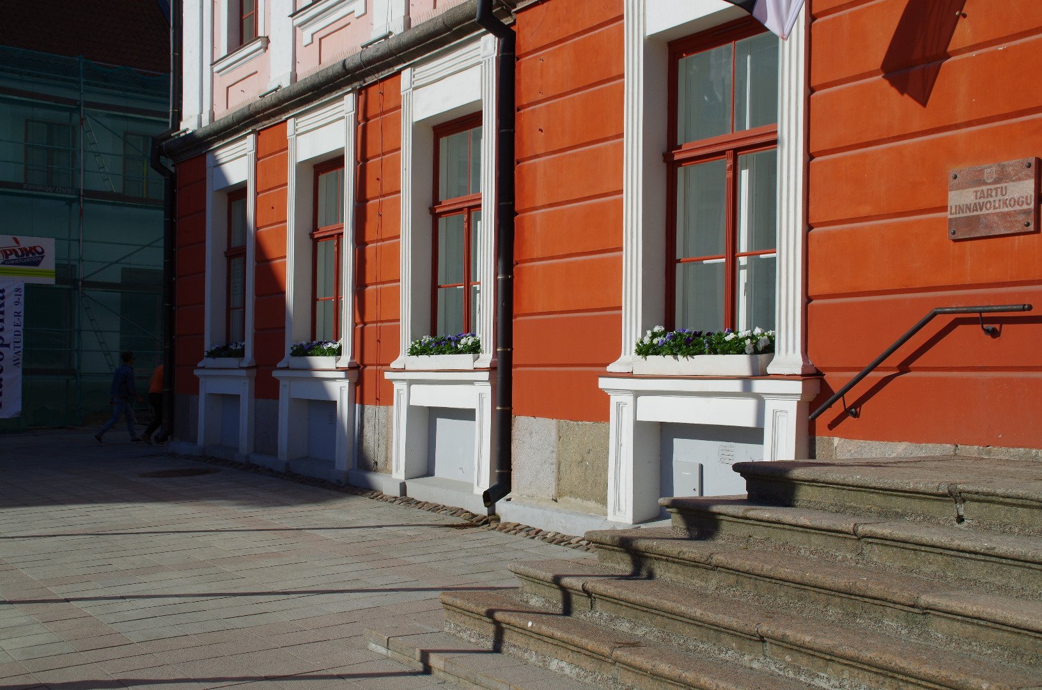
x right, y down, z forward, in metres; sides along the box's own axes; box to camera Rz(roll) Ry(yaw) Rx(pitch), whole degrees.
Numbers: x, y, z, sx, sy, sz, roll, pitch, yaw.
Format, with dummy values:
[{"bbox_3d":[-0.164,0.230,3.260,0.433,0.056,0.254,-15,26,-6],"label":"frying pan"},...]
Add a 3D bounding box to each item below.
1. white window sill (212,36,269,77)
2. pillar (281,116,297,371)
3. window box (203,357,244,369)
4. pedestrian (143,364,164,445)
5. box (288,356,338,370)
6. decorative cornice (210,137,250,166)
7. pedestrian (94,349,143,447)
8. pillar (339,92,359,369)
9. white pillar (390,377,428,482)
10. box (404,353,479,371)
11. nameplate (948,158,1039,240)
[{"bbox_3d":[-4.321,-4.398,18.671,0.160,0.220,2.100,1,-1,-34],"label":"white window sill"},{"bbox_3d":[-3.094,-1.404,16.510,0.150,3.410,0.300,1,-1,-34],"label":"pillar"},{"bbox_3d":[-4.456,0.283,18.503,0.230,0.160,1.460,1,-1,-34],"label":"window box"},{"bbox_3d":[-6.538,0.985,21.900,0.600,1.680,0.500,1,-1,-27],"label":"pedestrian"},{"bbox_3d":[-2.617,0.231,15.764,0.230,0.160,1.460,1,-1,-34],"label":"box"},{"bbox_3d":[-4.390,-2.946,18.512,0.110,0.270,1.520,1,-1,-34],"label":"decorative cornice"},{"bbox_3d":[-7.350,0.976,22.200,0.760,1.710,0.520,1,-1,-27],"label":"pedestrian"},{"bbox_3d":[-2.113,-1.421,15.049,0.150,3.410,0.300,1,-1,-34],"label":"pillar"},{"bbox_3d":[-1.260,0.966,13.824,0.270,1.120,0.320,1,-1,-34],"label":"white pillar"},{"bbox_3d":[-0.790,0.190,13.040,0.230,0.160,1.460,1,-1,-34],"label":"box"},{"bbox_3d":[2.928,-0.906,7.560,0.040,0.440,0.610,1,-1,-34],"label":"nameplate"}]

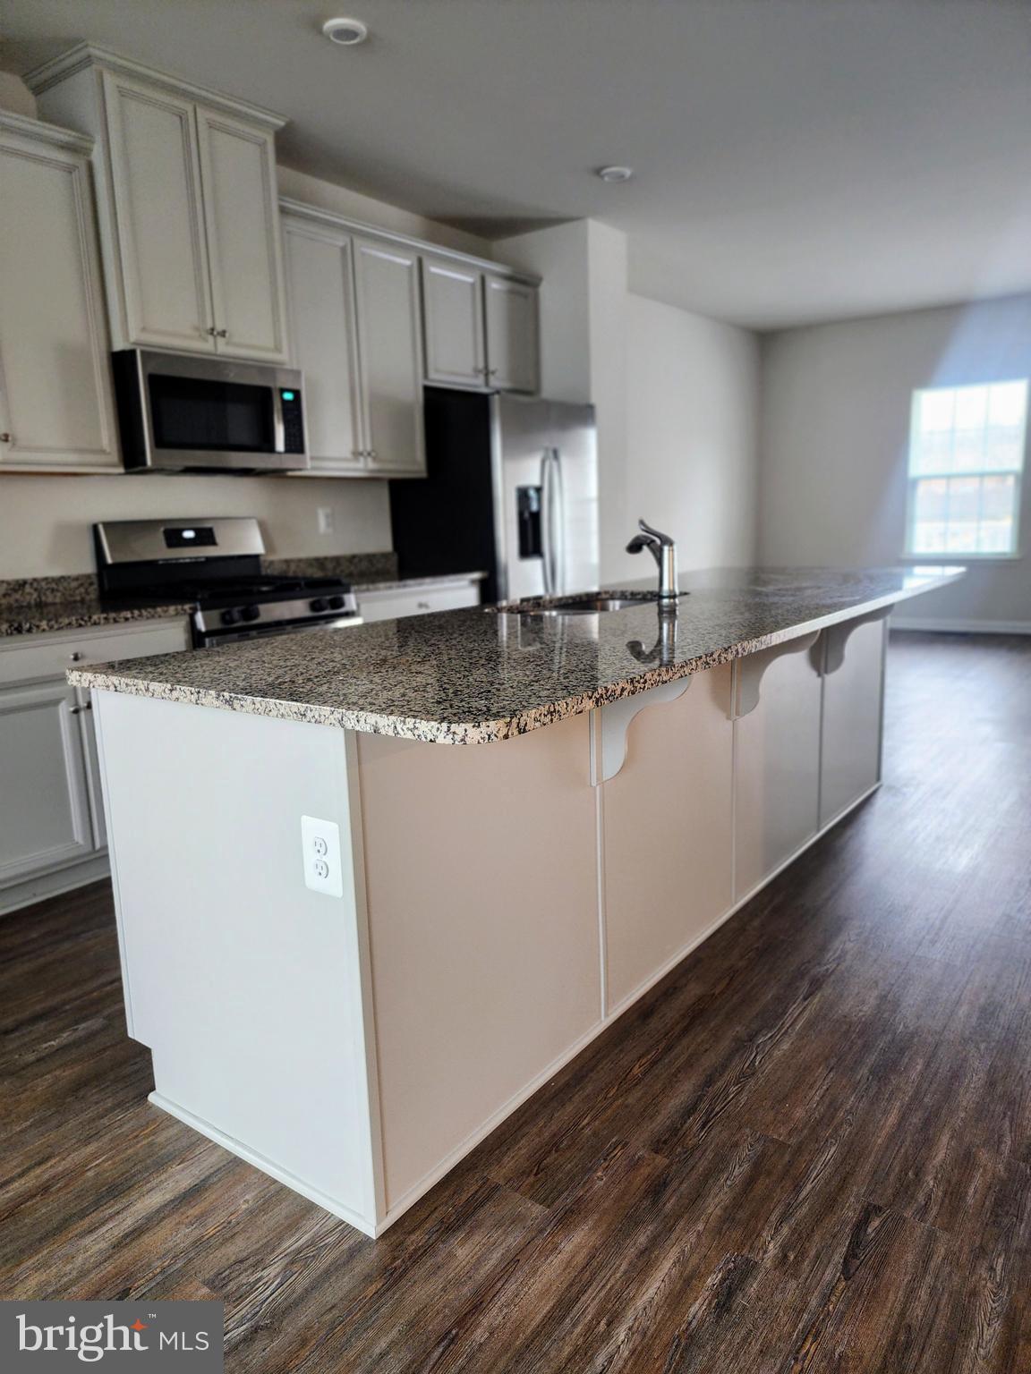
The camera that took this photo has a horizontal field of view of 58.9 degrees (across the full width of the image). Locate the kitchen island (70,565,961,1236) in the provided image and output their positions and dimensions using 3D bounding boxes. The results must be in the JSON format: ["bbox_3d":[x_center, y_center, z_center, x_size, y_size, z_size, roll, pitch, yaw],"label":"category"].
[{"bbox_3d":[0.449,0.198,2.804,1.057,0.914,3.052,6,13,36],"label":"kitchen island"}]

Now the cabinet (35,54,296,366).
[{"bbox_3d":[-1.306,-1.720,3.505,0.425,0.925,0.805,6,13,36],"label":"cabinet"}]

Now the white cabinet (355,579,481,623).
[{"bbox_3d":[-0.662,-0.062,4.451,0.625,0.880,0.830,6,13,36],"label":"white cabinet"}]

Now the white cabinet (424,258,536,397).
[{"bbox_3d":[-0.294,-1.899,4.931,0.335,0.600,0.990,6,13,36],"label":"white cabinet"}]

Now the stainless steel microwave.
[{"bbox_3d":[-1.268,-1.071,3.668,0.405,0.417,0.757,6,13,36],"label":"stainless steel microwave"}]

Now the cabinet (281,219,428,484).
[{"bbox_3d":[-0.840,-1.514,4.245,0.335,1.060,0.870,6,13,36],"label":"cabinet"}]

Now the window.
[{"bbox_3d":[3.846,-1.831,7.826,0.910,1.445,0.100,6,13,36],"label":"window"}]

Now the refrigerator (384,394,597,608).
[{"bbox_3d":[-0.071,-0.634,5.019,0.765,1.750,0.900,6,13,36],"label":"refrigerator"}]

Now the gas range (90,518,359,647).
[{"bbox_3d":[-1.110,-0.080,3.767,0.690,1.205,0.762,6,13,36],"label":"gas range"}]

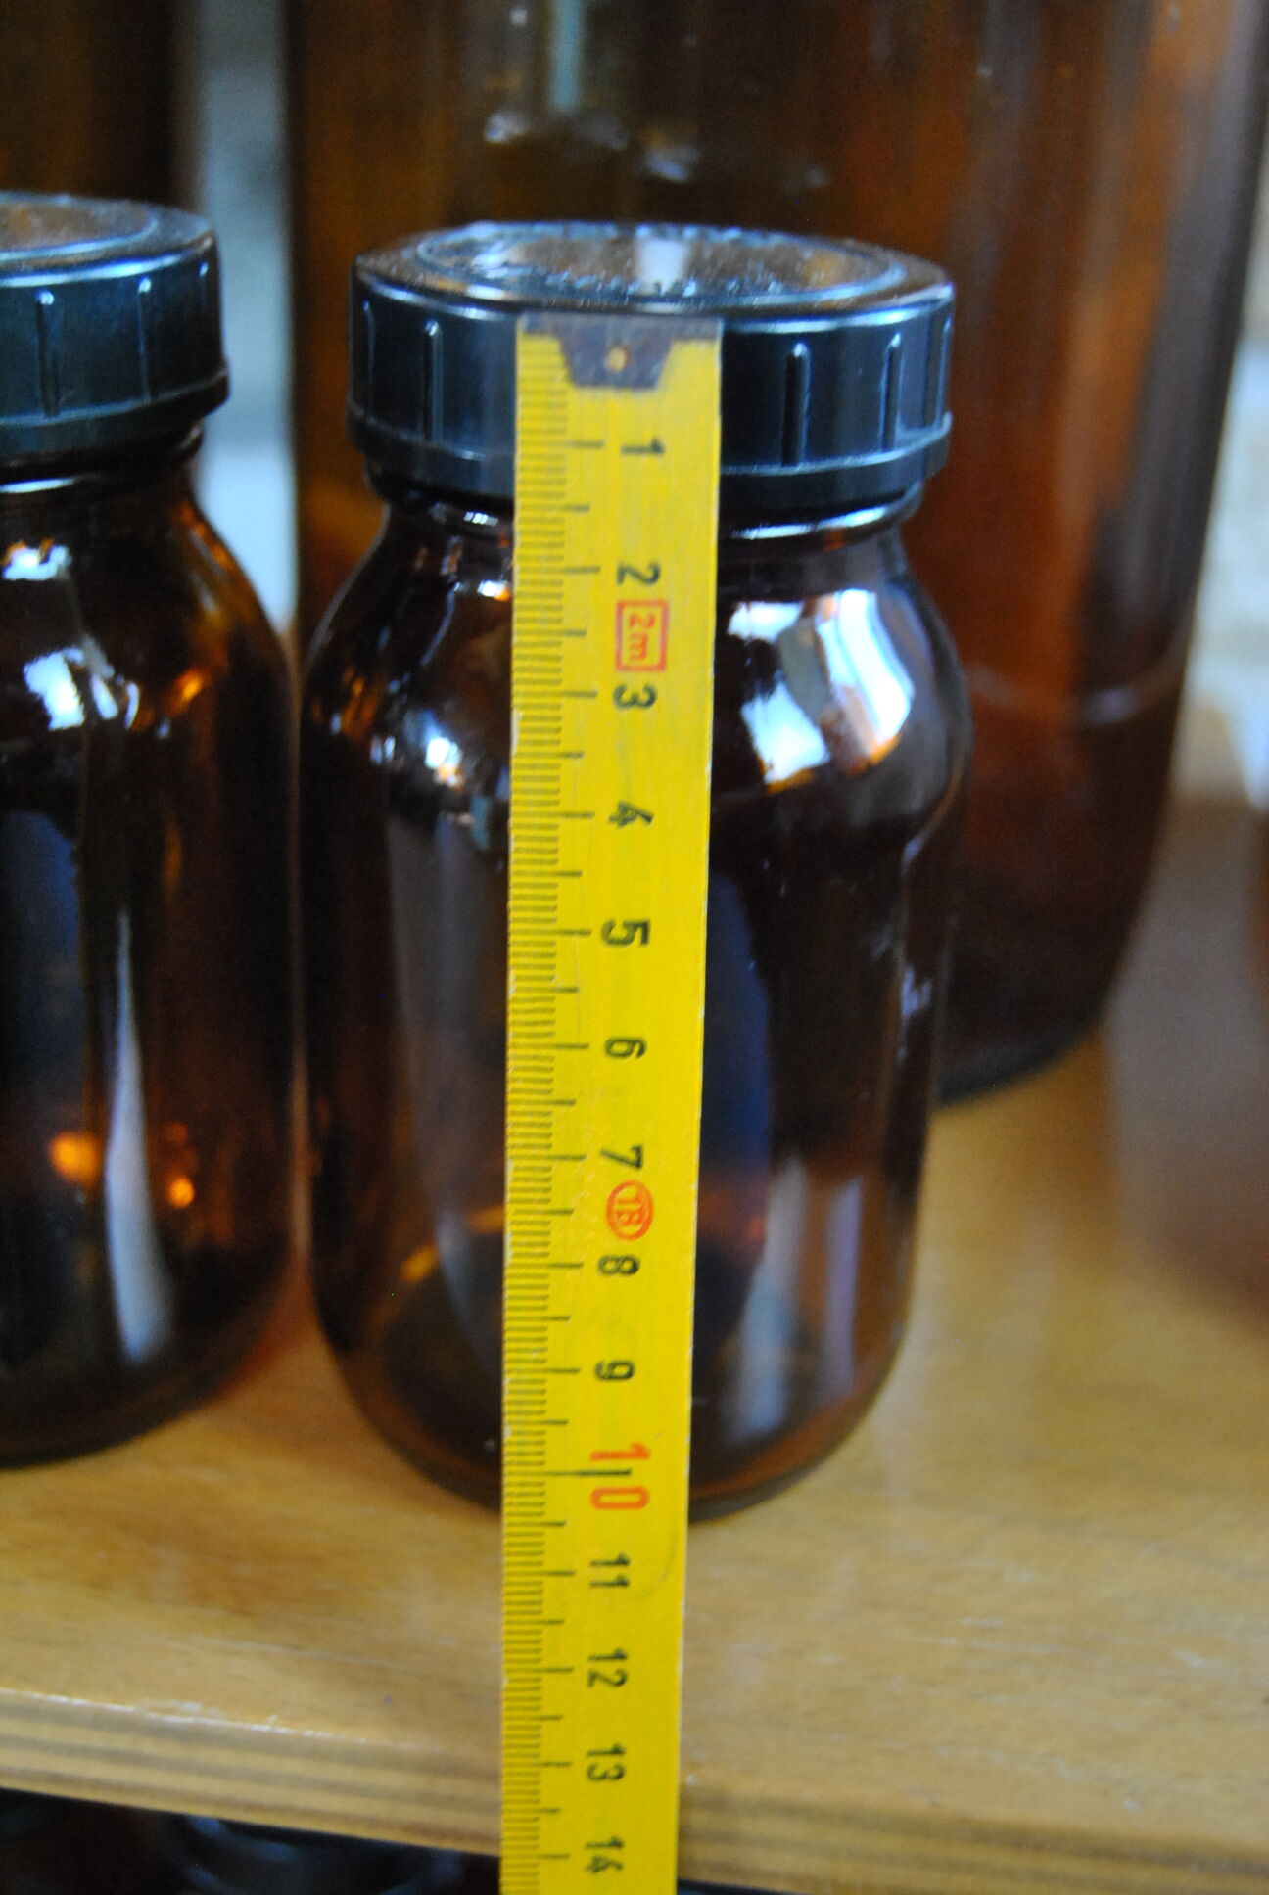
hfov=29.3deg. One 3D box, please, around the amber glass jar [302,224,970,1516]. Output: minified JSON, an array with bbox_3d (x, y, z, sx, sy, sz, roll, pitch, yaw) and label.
[{"bbox_3d":[0.000,-0.007,0.238,0.063,0.117,0.063,2,25,-1],"label":"amber glass jar"}]

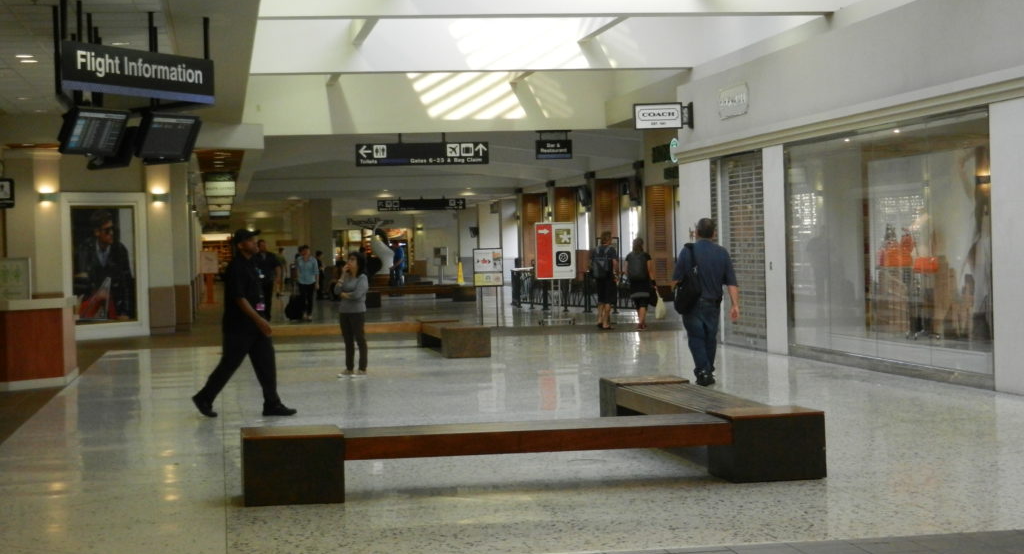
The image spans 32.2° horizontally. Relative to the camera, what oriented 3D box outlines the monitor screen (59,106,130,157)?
[{"bbox_3d":[-4.100,-1.433,17.378,0.110,0.460,0.790,22,11,24],"label":"monitor screen"}]

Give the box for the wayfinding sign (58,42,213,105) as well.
[{"bbox_3d":[-3.731,-2.030,17.826,0.090,0.465,2.422,-1,1,26],"label":"wayfinding sign"}]

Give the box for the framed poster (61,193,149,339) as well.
[{"bbox_3d":[-7.939,-0.221,34.536,0.120,2.823,2.100,-1,1,37],"label":"framed poster"}]

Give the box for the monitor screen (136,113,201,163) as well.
[{"bbox_3d":[-3.504,-1.425,18.077,0.120,0.480,0.771,22,12,27],"label":"monitor screen"}]

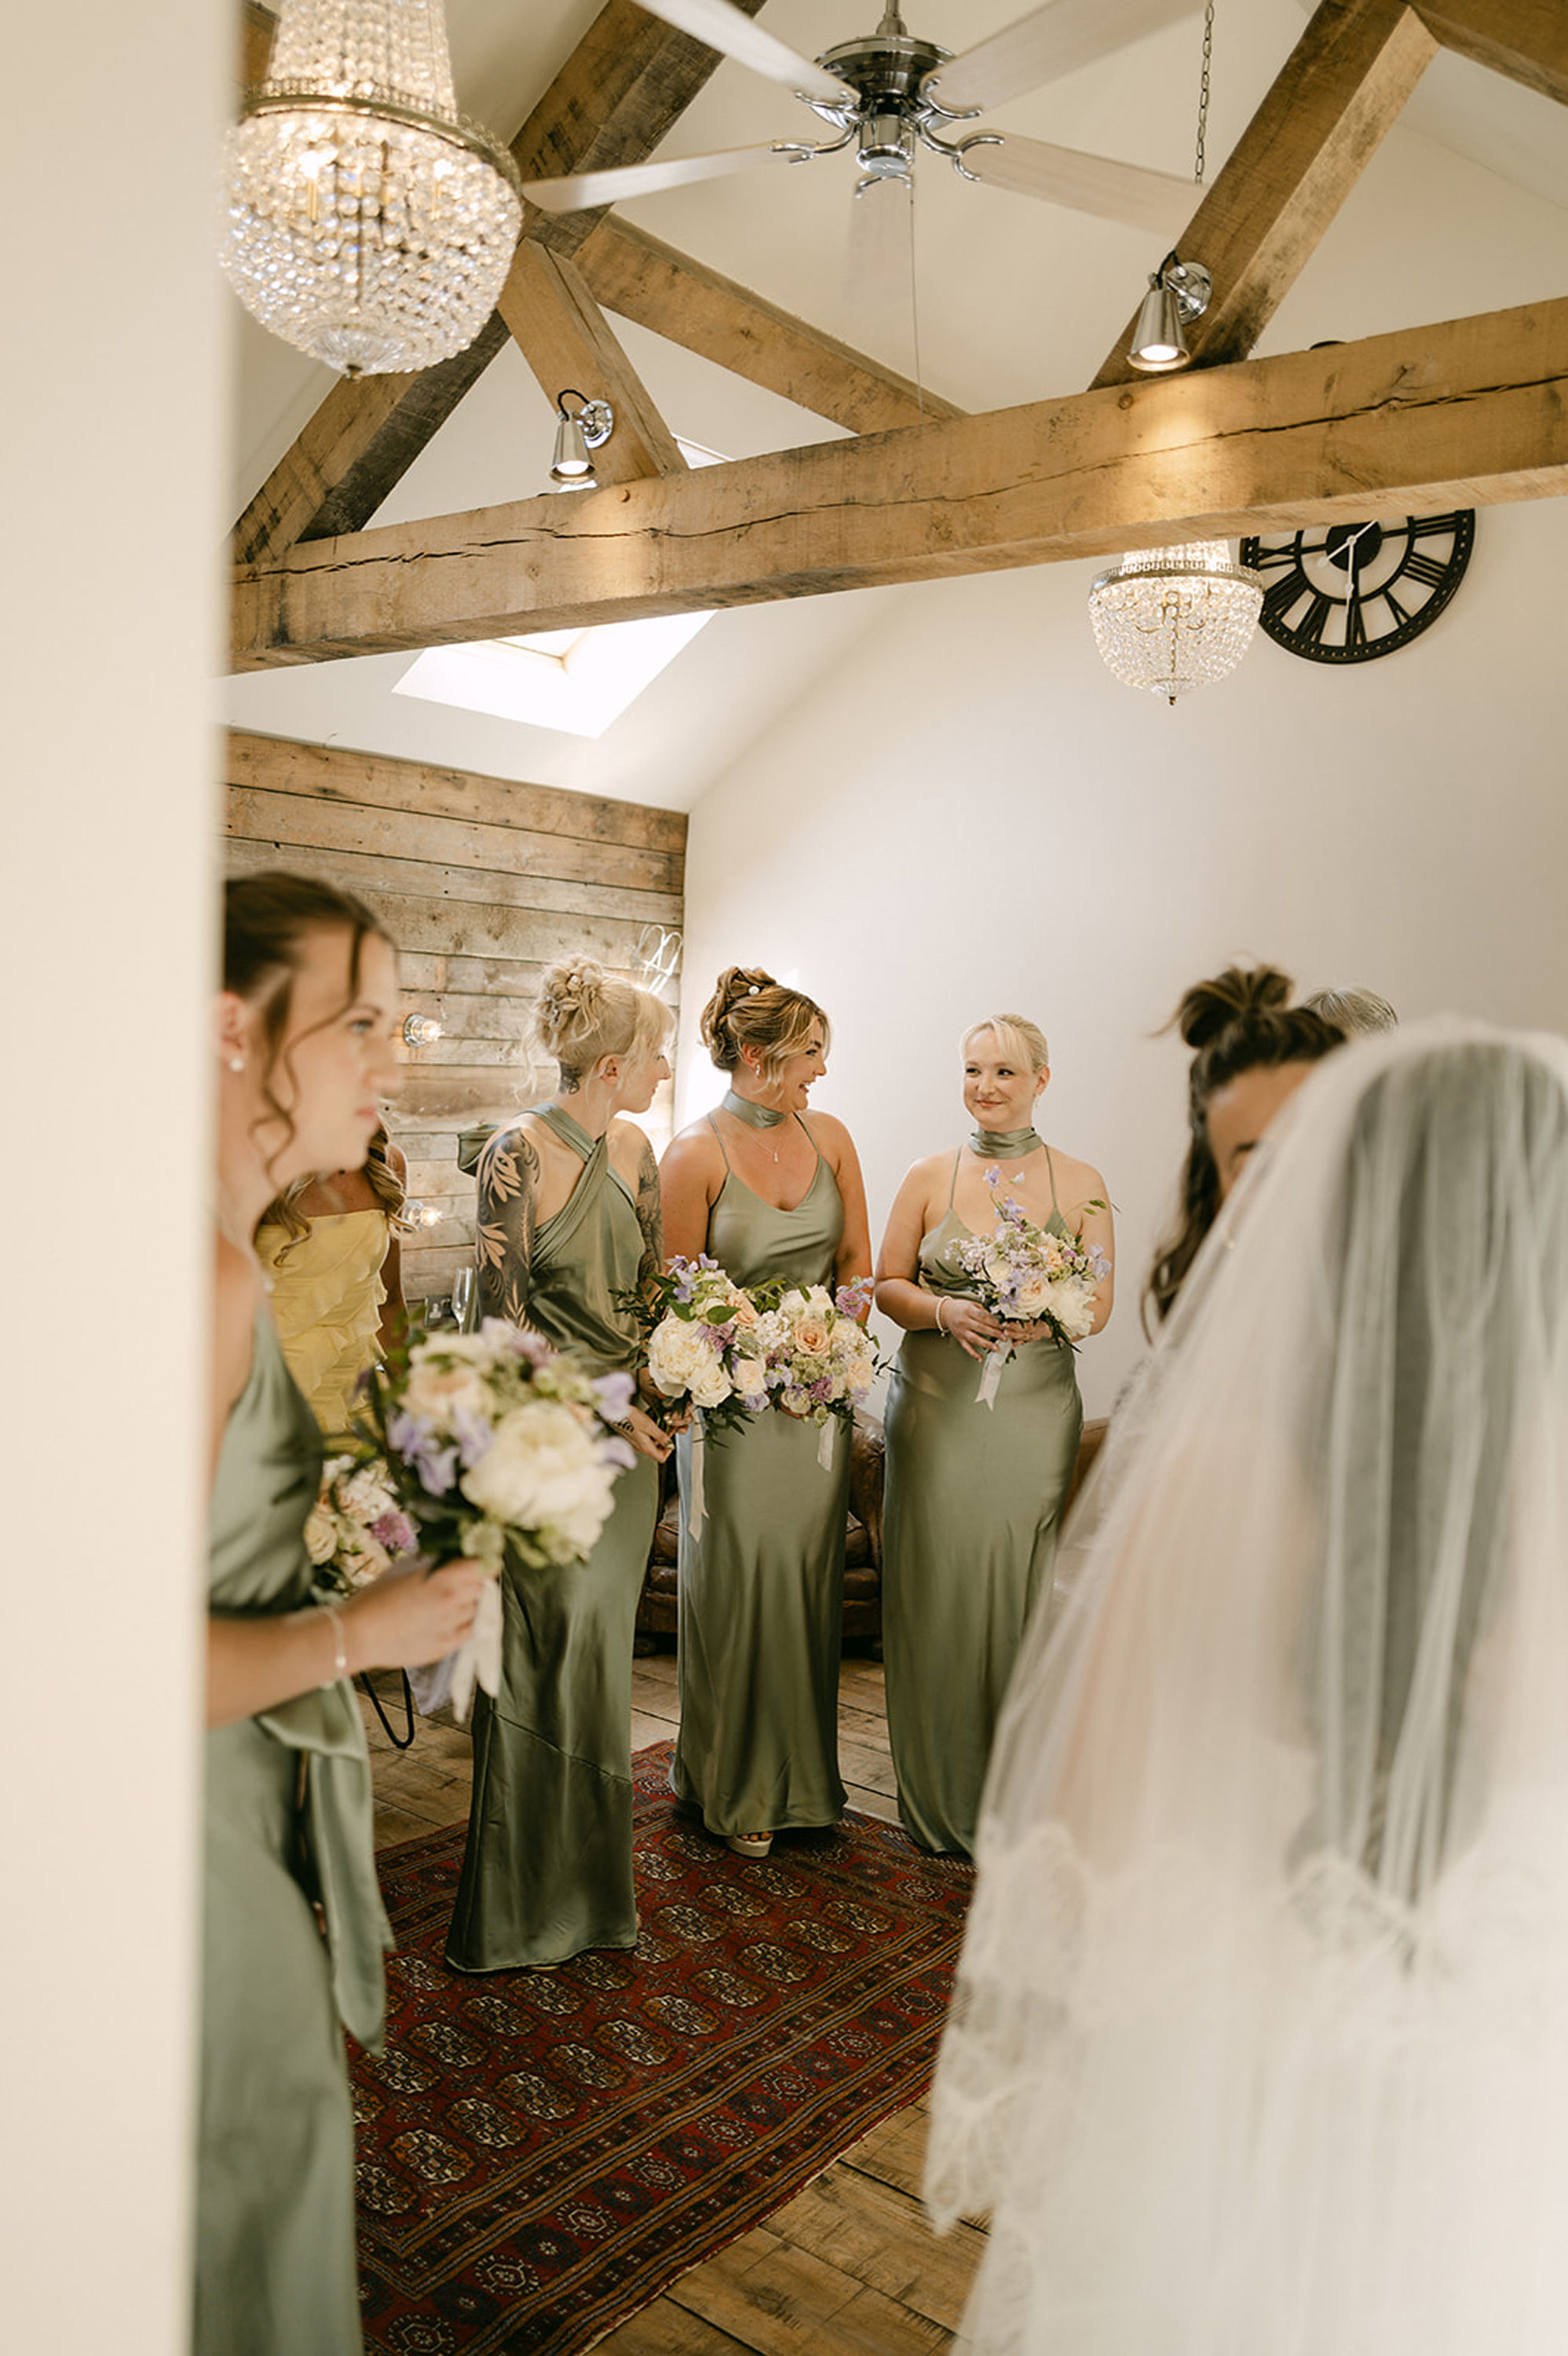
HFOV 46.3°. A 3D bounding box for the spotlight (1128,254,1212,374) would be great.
[{"bbox_3d":[0.579,-1.298,2.750,0.100,0.172,0.150,6,6,37],"label":"spotlight"}]

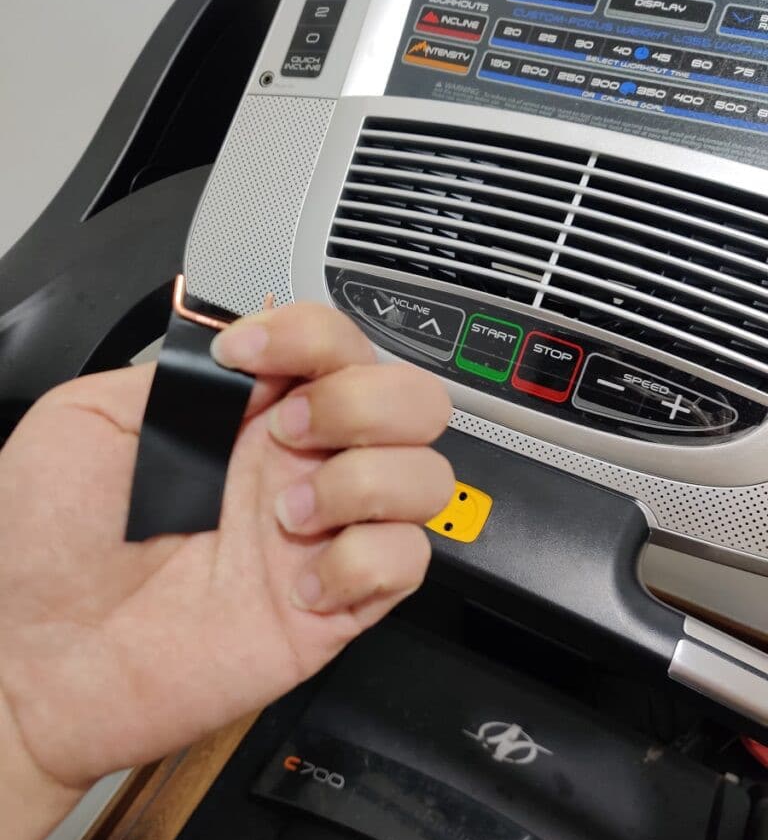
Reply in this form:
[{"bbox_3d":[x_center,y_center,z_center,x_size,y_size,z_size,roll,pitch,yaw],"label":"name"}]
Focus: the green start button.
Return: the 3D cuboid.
[{"bbox_3d":[0.053,-0.037,0.402,0.029,0.029,0.005,22,5,21],"label":"green start button"}]

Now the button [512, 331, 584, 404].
[{"bbox_3d":[0.080,-0.026,0.391,0.030,0.029,0.005,22,5,21],"label":"button"}]

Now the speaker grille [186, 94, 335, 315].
[{"bbox_3d":[-0.069,-0.122,0.468,0.087,0.010,0.147,22,91,21],"label":"speaker grille"}]

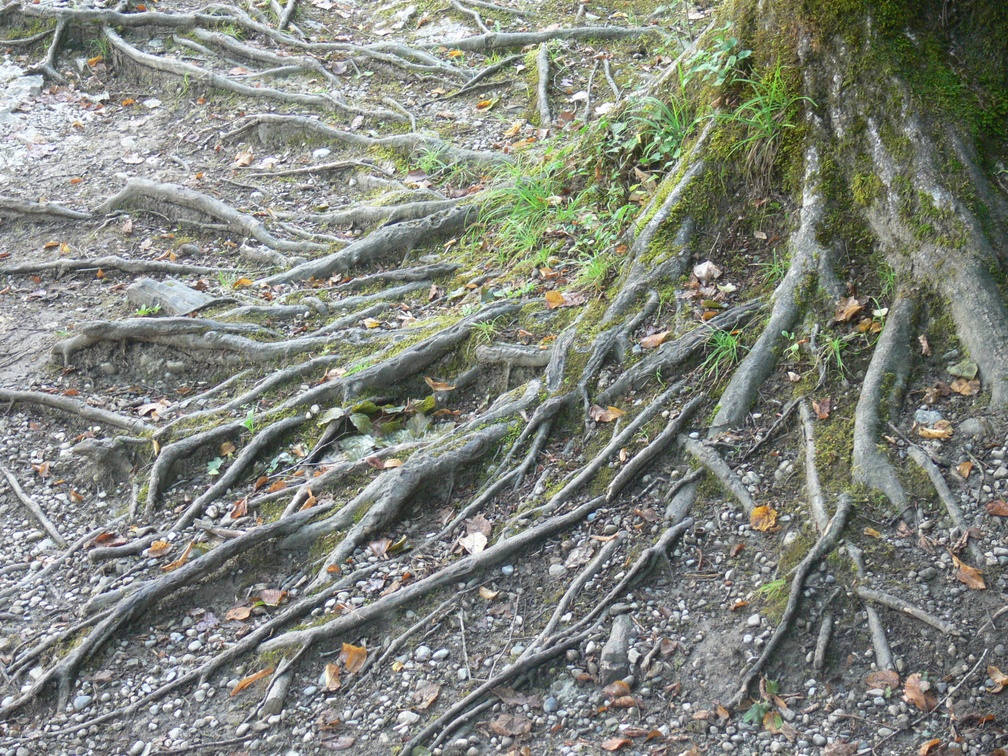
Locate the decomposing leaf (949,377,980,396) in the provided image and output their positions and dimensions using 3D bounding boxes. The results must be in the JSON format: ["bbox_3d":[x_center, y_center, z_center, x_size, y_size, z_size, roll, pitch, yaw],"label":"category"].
[{"bbox_3d":[1.123,0.021,5.600,0.073,0.018,0.058,0,34,0],"label":"decomposing leaf"}]

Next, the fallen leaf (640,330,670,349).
[{"bbox_3d":[0.302,-0.077,4.580,0.058,0.022,0.042,-9,28,-18],"label":"fallen leaf"}]

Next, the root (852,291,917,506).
[{"bbox_3d":[0.918,0.054,5.550,0.140,0.140,0.660,4,42,4],"label":"root"}]

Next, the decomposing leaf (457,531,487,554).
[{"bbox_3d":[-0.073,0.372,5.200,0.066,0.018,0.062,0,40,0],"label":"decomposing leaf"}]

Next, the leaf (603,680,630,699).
[{"bbox_3d":[0.230,0.636,4.700,0.058,0.017,0.042,0,25,0],"label":"leaf"}]

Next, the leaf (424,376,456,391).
[{"bbox_3d":[-0.163,0.014,5.900,0.080,0.024,0.045,0,24,0],"label":"leaf"}]

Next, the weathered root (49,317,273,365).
[{"bbox_3d":[-0.932,-0.103,6.300,0.610,0.085,0.110,-4,22,-10],"label":"weathered root"}]

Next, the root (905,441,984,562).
[{"bbox_3d":[0.967,0.269,5.051,0.045,0.040,0.376,-17,42,-6],"label":"root"}]

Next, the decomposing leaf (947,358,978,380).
[{"bbox_3d":[1.066,-0.020,5.349,0.075,0.035,0.060,-12,33,0],"label":"decomposing leaf"}]

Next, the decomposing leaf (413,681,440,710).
[{"bbox_3d":[-0.158,0.640,4.687,0.060,0.025,0.075,-1,27,0],"label":"decomposing leaf"}]

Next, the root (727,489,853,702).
[{"bbox_3d":[0.488,0.357,3.845,0.067,0.158,0.521,9,25,20],"label":"root"}]

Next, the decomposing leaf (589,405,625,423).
[{"bbox_3d":[0.194,0.067,4.360,0.066,0.022,0.045,0,27,0],"label":"decomposing leaf"}]

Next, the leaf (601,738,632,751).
[{"bbox_3d":[0.223,0.725,4.550,0.062,0.012,0.038,0,25,0],"label":"leaf"}]

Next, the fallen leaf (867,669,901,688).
[{"bbox_3d":[0.775,0.612,4.694,0.070,0.015,0.058,-2,36,0],"label":"fallen leaf"}]

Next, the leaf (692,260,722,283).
[{"bbox_3d":[0.519,-0.281,5.904,0.070,0.035,0.060,-15,30,0],"label":"leaf"}]

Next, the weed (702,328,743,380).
[{"bbox_3d":[0.423,-0.045,4.450,0.077,0.075,0.075,0,23,0],"label":"weed"}]

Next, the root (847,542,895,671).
[{"bbox_3d":[0.770,0.473,4.853,0.040,0.040,0.366,-7,40,-1],"label":"root"}]

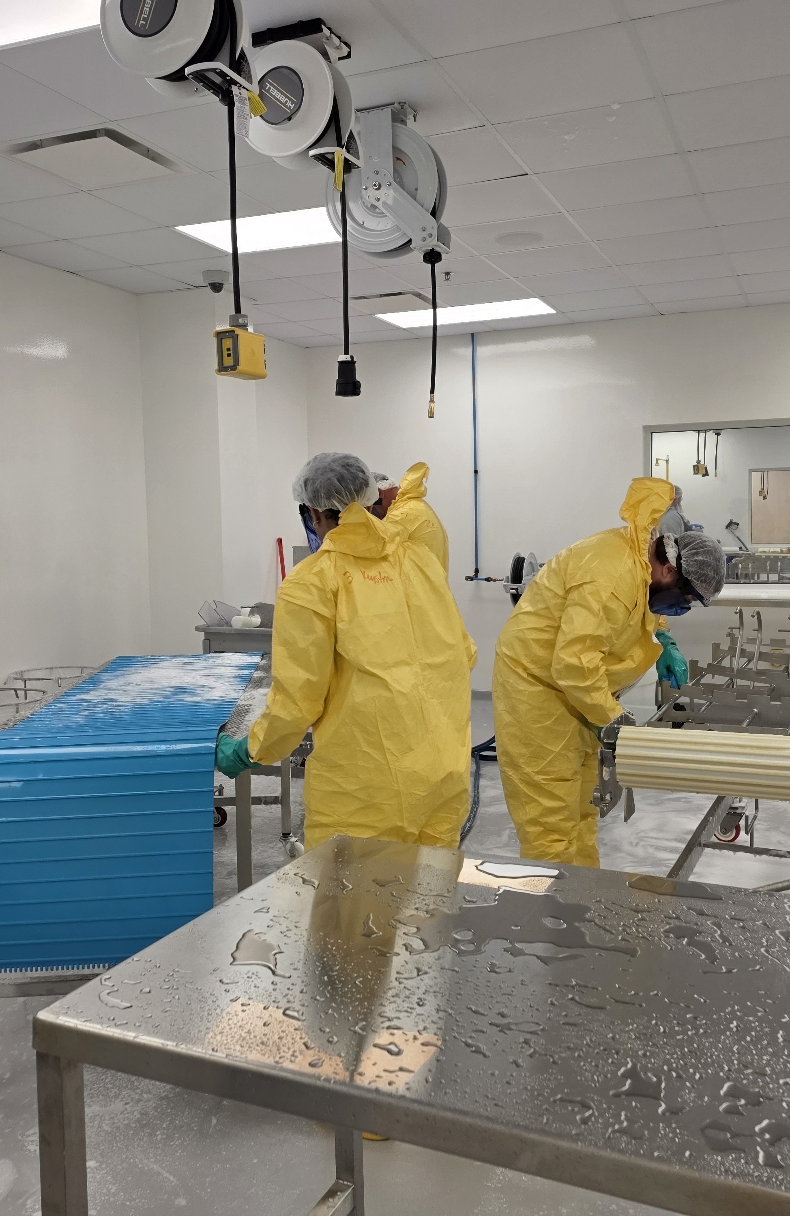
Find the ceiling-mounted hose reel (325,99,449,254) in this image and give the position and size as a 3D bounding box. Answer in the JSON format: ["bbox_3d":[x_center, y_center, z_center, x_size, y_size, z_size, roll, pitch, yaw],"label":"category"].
[{"bbox_3d":[-0.020,-1.496,3.834,0.453,0.500,0.182,1,5,22],"label":"ceiling-mounted hose reel"}]

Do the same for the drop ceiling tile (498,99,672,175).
[{"bbox_3d":[0.744,-1.799,4.101,0.605,0.020,0.605,1,5,22],"label":"drop ceiling tile"}]

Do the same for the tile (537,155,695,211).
[{"bbox_3d":[0.976,-1.847,4.657,0.598,0.020,0.598,1,5,22],"label":"tile"}]

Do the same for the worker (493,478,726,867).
[{"bbox_3d":[0.642,0.352,3.280,0.720,1.500,0.580,0,5,13],"label":"worker"}]

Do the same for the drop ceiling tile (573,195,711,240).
[{"bbox_3d":[1.212,-1.901,5.228,0.600,0.025,0.600,1,5,22],"label":"drop ceiling tile"}]

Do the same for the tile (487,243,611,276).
[{"bbox_3d":[0.876,-1.955,6.022,0.605,0.020,0.605,1,5,22],"label":"tile"}]

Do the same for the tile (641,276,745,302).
[{"bbox_3d":[1.909,-2.048,6.913,0.600,0.025,0.600,1,5,22],"label":"tile"}]

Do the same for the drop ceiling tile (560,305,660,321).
[{"bbox_3d":[1.543,-2.095,7.623,0.600,0.025,0.417,1,5,22],"label":"drop ceiling tile"}]

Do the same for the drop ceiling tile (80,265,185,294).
[{"bbox_3d":[-1.506,-1.931,6.338,0.374,0.025,0.575,1,5,22],"label":"drop ceiling tile"}]

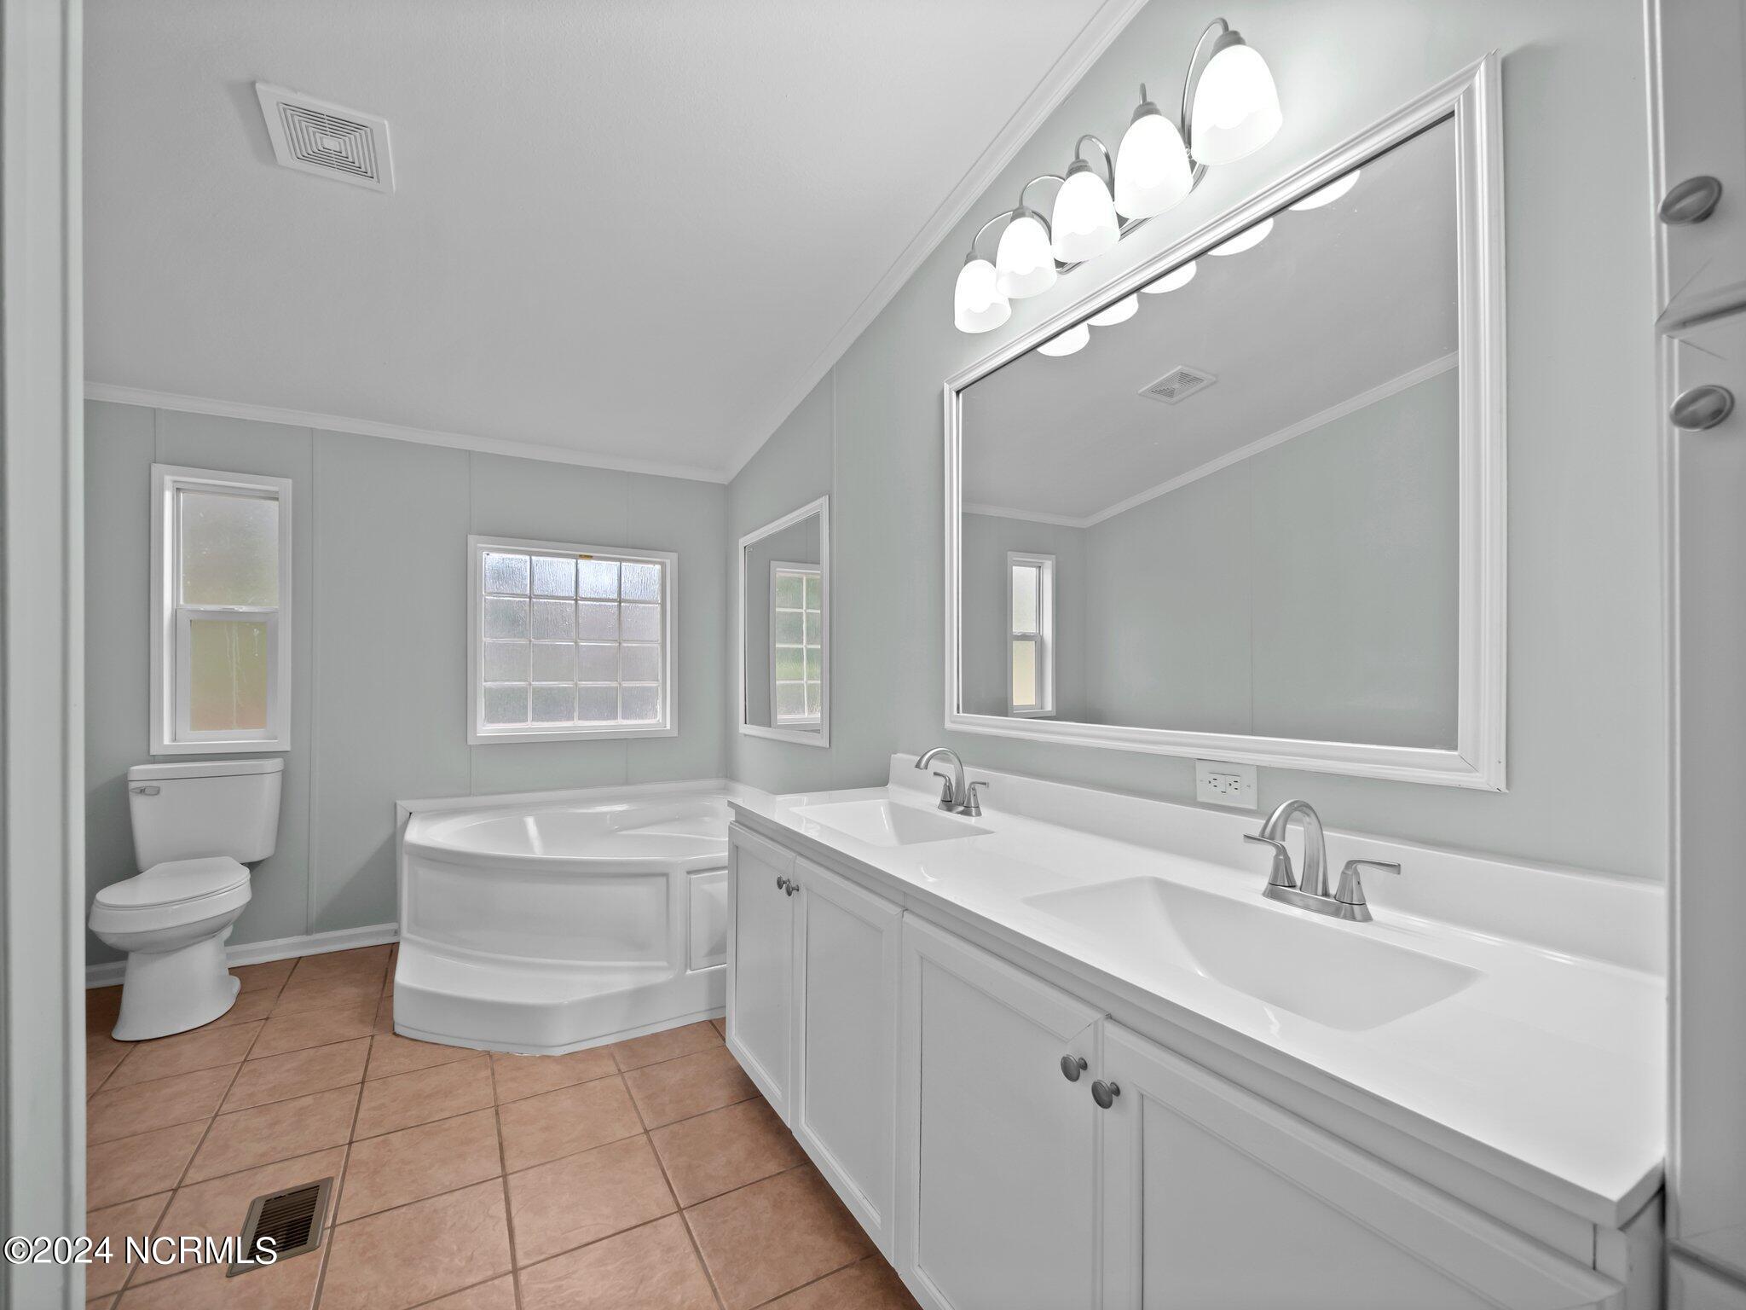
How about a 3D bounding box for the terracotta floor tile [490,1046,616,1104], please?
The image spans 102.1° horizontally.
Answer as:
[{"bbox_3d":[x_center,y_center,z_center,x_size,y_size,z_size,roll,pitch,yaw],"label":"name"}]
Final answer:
[{"bbox_3d":[-0.954,1.219,2.111,0.305,0.010,0.305,1,-2,-31],"label":"terracotta floor tile"}]

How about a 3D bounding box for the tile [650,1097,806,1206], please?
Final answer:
[{"bbox_3d":[-0.359,1.196,1.716,0.305,0.010,0.305,2,-3,-31],"label":"tile"}]

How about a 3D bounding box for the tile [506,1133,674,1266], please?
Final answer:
[{"bbox_3d":[-0.624,1.188,1.555,0.305,0.010,0.305,2,-3,-31],"label":"tile"}]

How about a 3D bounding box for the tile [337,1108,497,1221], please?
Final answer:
[{"bbox_3d":[-1.065,1.206,1.684,0.305,0.010,0.305,1,-2,-31],"label":"tile"}]

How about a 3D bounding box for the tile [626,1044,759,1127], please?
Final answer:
[{"bbox_3d":[-0.525,1.217,2.009,0.305,0.010,0.305,1,-2,-31],"label":"tile"}]

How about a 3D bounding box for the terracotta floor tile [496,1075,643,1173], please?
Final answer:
[{"bbox_3d":[-0.795,1.212,1.847,0.305,0.010,0.305,1,-2,-31],"label":"terracotta floor tile"}]

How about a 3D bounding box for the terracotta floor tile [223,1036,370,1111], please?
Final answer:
[{"bbox_3d":[-1.637,1.201,2.029,0.305,0.010,0.305,2,-3,-31],"label":"terracotta floor tile"}]

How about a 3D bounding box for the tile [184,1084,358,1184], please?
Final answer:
[{"bbox_3d":[-1.494,1.209,1.787,0.305,0.010,0.305,1,-2,-31],"label":"tile"}]

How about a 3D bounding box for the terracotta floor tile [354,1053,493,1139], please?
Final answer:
[{"bbox_3d":[-1.211,1.199,1.925,0.305,0.010,0.305,2,-3,-31],"label":"terracotta floor tile"}]

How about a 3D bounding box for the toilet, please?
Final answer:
[{"bbox_3d":[-2.356,0.807,2.433,0.440,0.790,0.690,2,-3,-31],"label":"toilet"}]

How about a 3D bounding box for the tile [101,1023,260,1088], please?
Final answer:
[{"bbox_3d":[-2.062,1.203,2.133,0.305,0.010,0.305,2,-3,-31],"label":"tile"}]

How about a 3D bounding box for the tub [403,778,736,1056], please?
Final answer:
[{"bbox_3d":[-1.077,0.936,2.842,1.471,0.599,1.365,1,-2,-31],"label":"tub"}]

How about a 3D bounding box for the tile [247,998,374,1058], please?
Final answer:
[{"bbox_3d":[-1.797,1.210,2.294,0.305,0.010,0.305,2,-3,-31],"label":"tile"}]

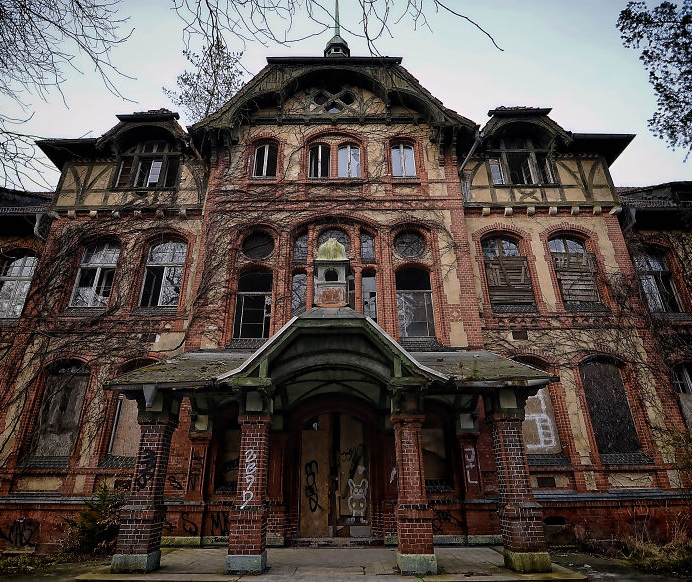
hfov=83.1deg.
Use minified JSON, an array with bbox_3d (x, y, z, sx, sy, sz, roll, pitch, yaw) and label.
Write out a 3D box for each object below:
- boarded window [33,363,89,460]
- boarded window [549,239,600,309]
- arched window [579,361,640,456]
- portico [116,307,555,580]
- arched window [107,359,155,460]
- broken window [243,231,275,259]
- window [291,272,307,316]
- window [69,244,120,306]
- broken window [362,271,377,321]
[{"bbox_3d":[-8.256,3.419,11.340,1.330,2.560,0.220,0,-22,0],"label":"boarded window"},{"bbox_3d":[7.698,-0.748,13.122,1.239,2.499,0.250,0,-23,0],"label":"boarded window"},{"bbox_3d":[7.624,3.343,11.400,1.320,2.560,0.220,0,-22,0],"label":"arched window"},{"bbox_3d":[-0.268,3.014,8.676,8.550,4.950,3.450,0,-22,0],"label":"portico"},{"bbox_3d":[-5.994,3.358,11.437,1.320,2.799,0.250,0,-23,0],"label":"arched window"},{"bbox_3d":[-2.824,-1.504,12.551,1.020,1.020,0.220,0,-22,0],"label":"broken window"},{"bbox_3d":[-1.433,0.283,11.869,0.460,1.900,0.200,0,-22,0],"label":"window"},{"bbox_3d":[-8.282,-0.582,12.994,1.330,2.380,0.220,0,-22,0],"label":"window"},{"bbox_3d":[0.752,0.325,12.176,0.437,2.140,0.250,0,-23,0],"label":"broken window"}]

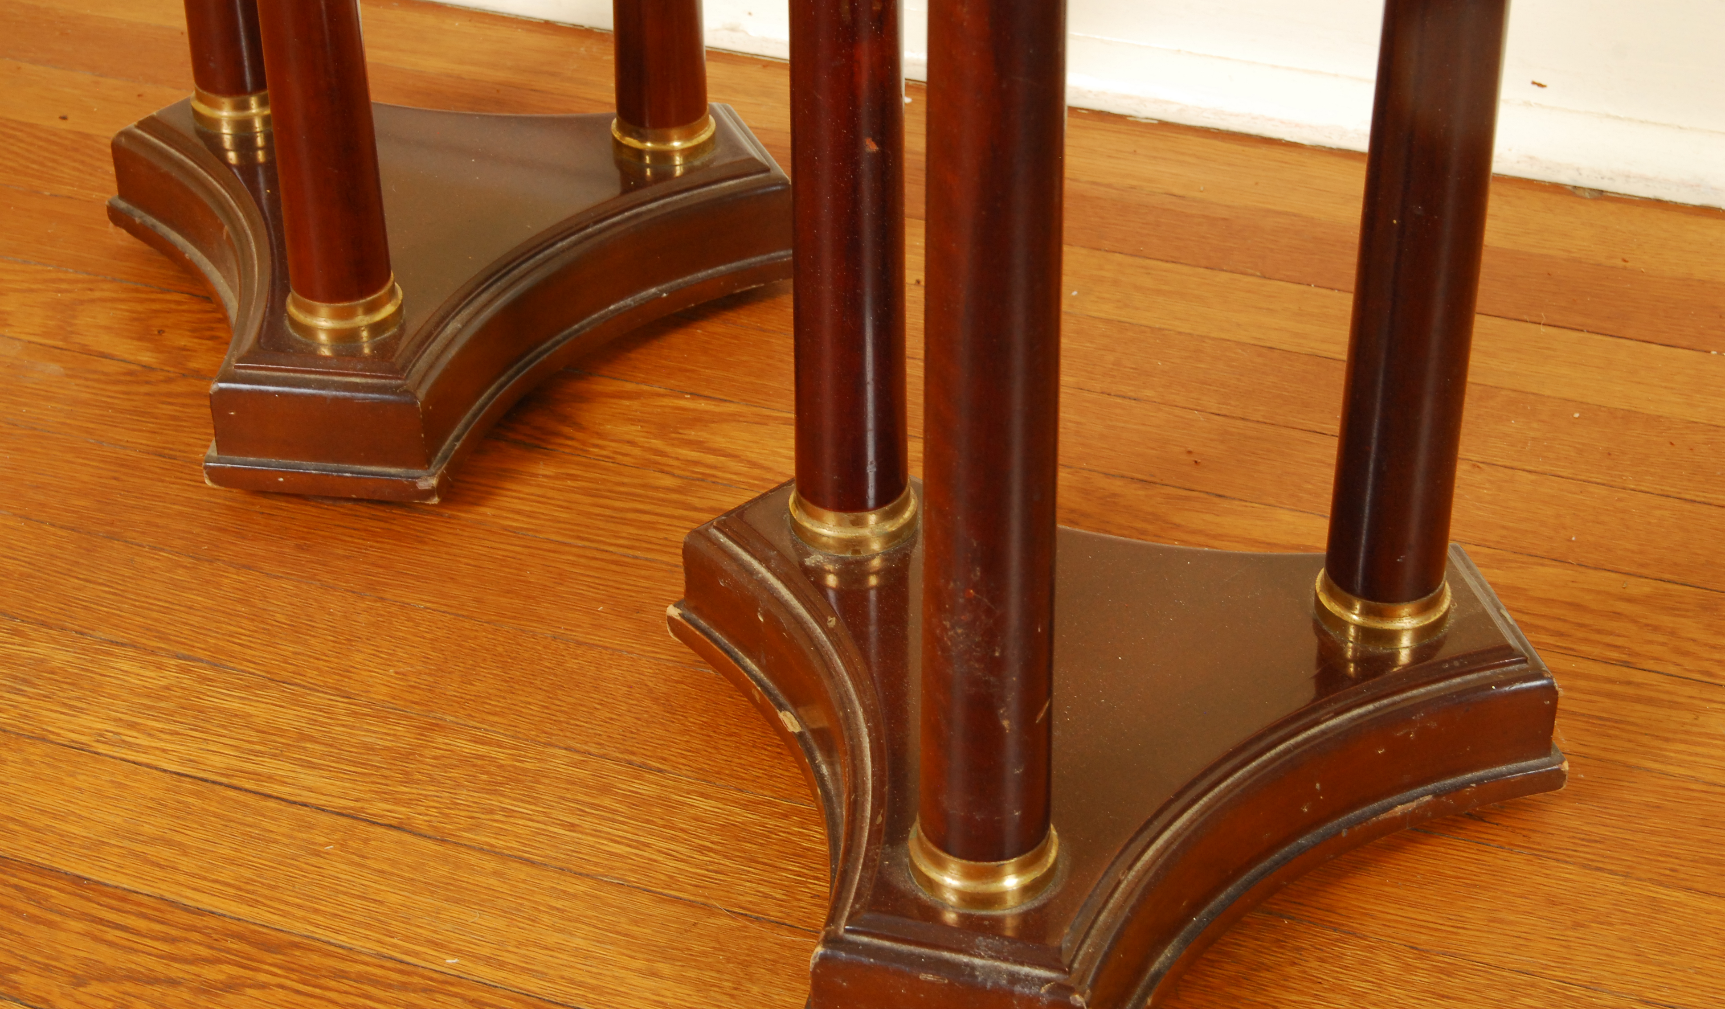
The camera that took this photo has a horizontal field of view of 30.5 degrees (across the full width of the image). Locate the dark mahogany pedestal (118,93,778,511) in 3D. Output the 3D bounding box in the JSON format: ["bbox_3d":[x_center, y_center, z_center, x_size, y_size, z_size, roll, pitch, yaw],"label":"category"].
[{"bbox_3d":[-0.188,-0.102,1.329,0.322,0.051,0.279,4,34,8],"label":"dark mahogany pedestal"}]

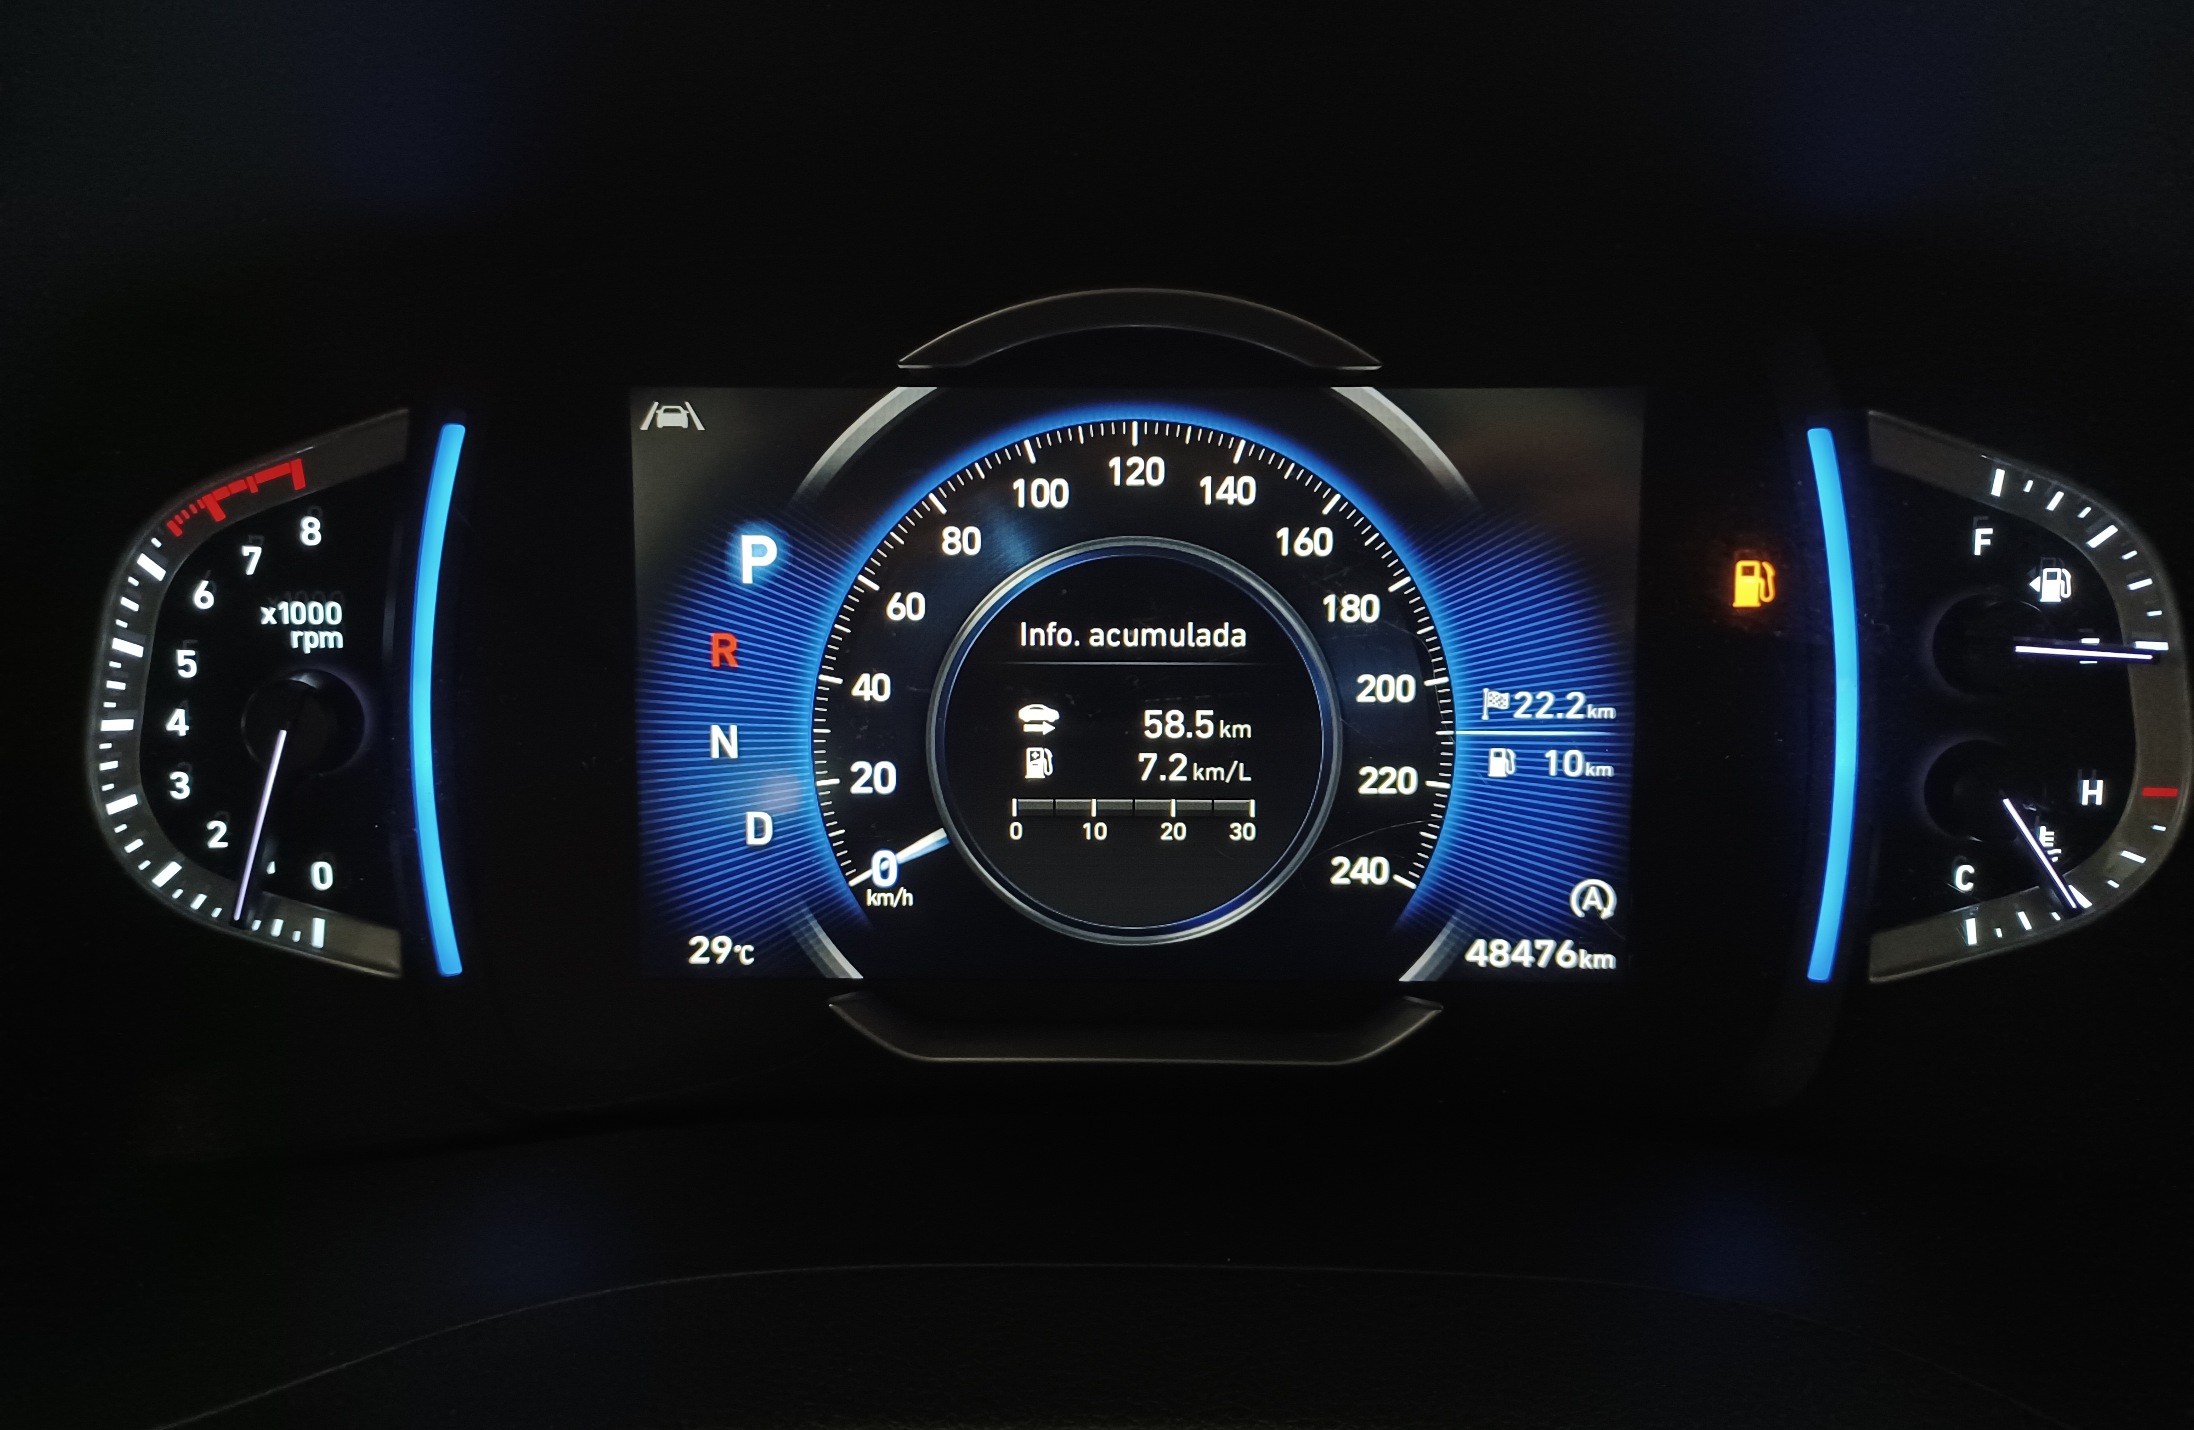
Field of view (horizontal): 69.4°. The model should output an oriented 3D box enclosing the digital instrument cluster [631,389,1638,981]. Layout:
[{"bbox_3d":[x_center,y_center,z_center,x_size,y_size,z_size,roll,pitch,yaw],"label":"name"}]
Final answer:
[{"bbox_3d":[0.006,-0.005,0.246,0.152,0.091,0.015,0,5,0],"label":"digital instrument cluster"}]

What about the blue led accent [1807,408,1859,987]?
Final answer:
[{"bbox_3d":[0.111,-0.002,0.239,0.008,0.084,0.006,0,5,0],"label":"blue led accent"}]

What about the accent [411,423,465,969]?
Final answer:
[{"bbox_3d":[-0.099,-0.002,0.239,0.008,0.084,0.006,0,5,0],"label":"accent"}]

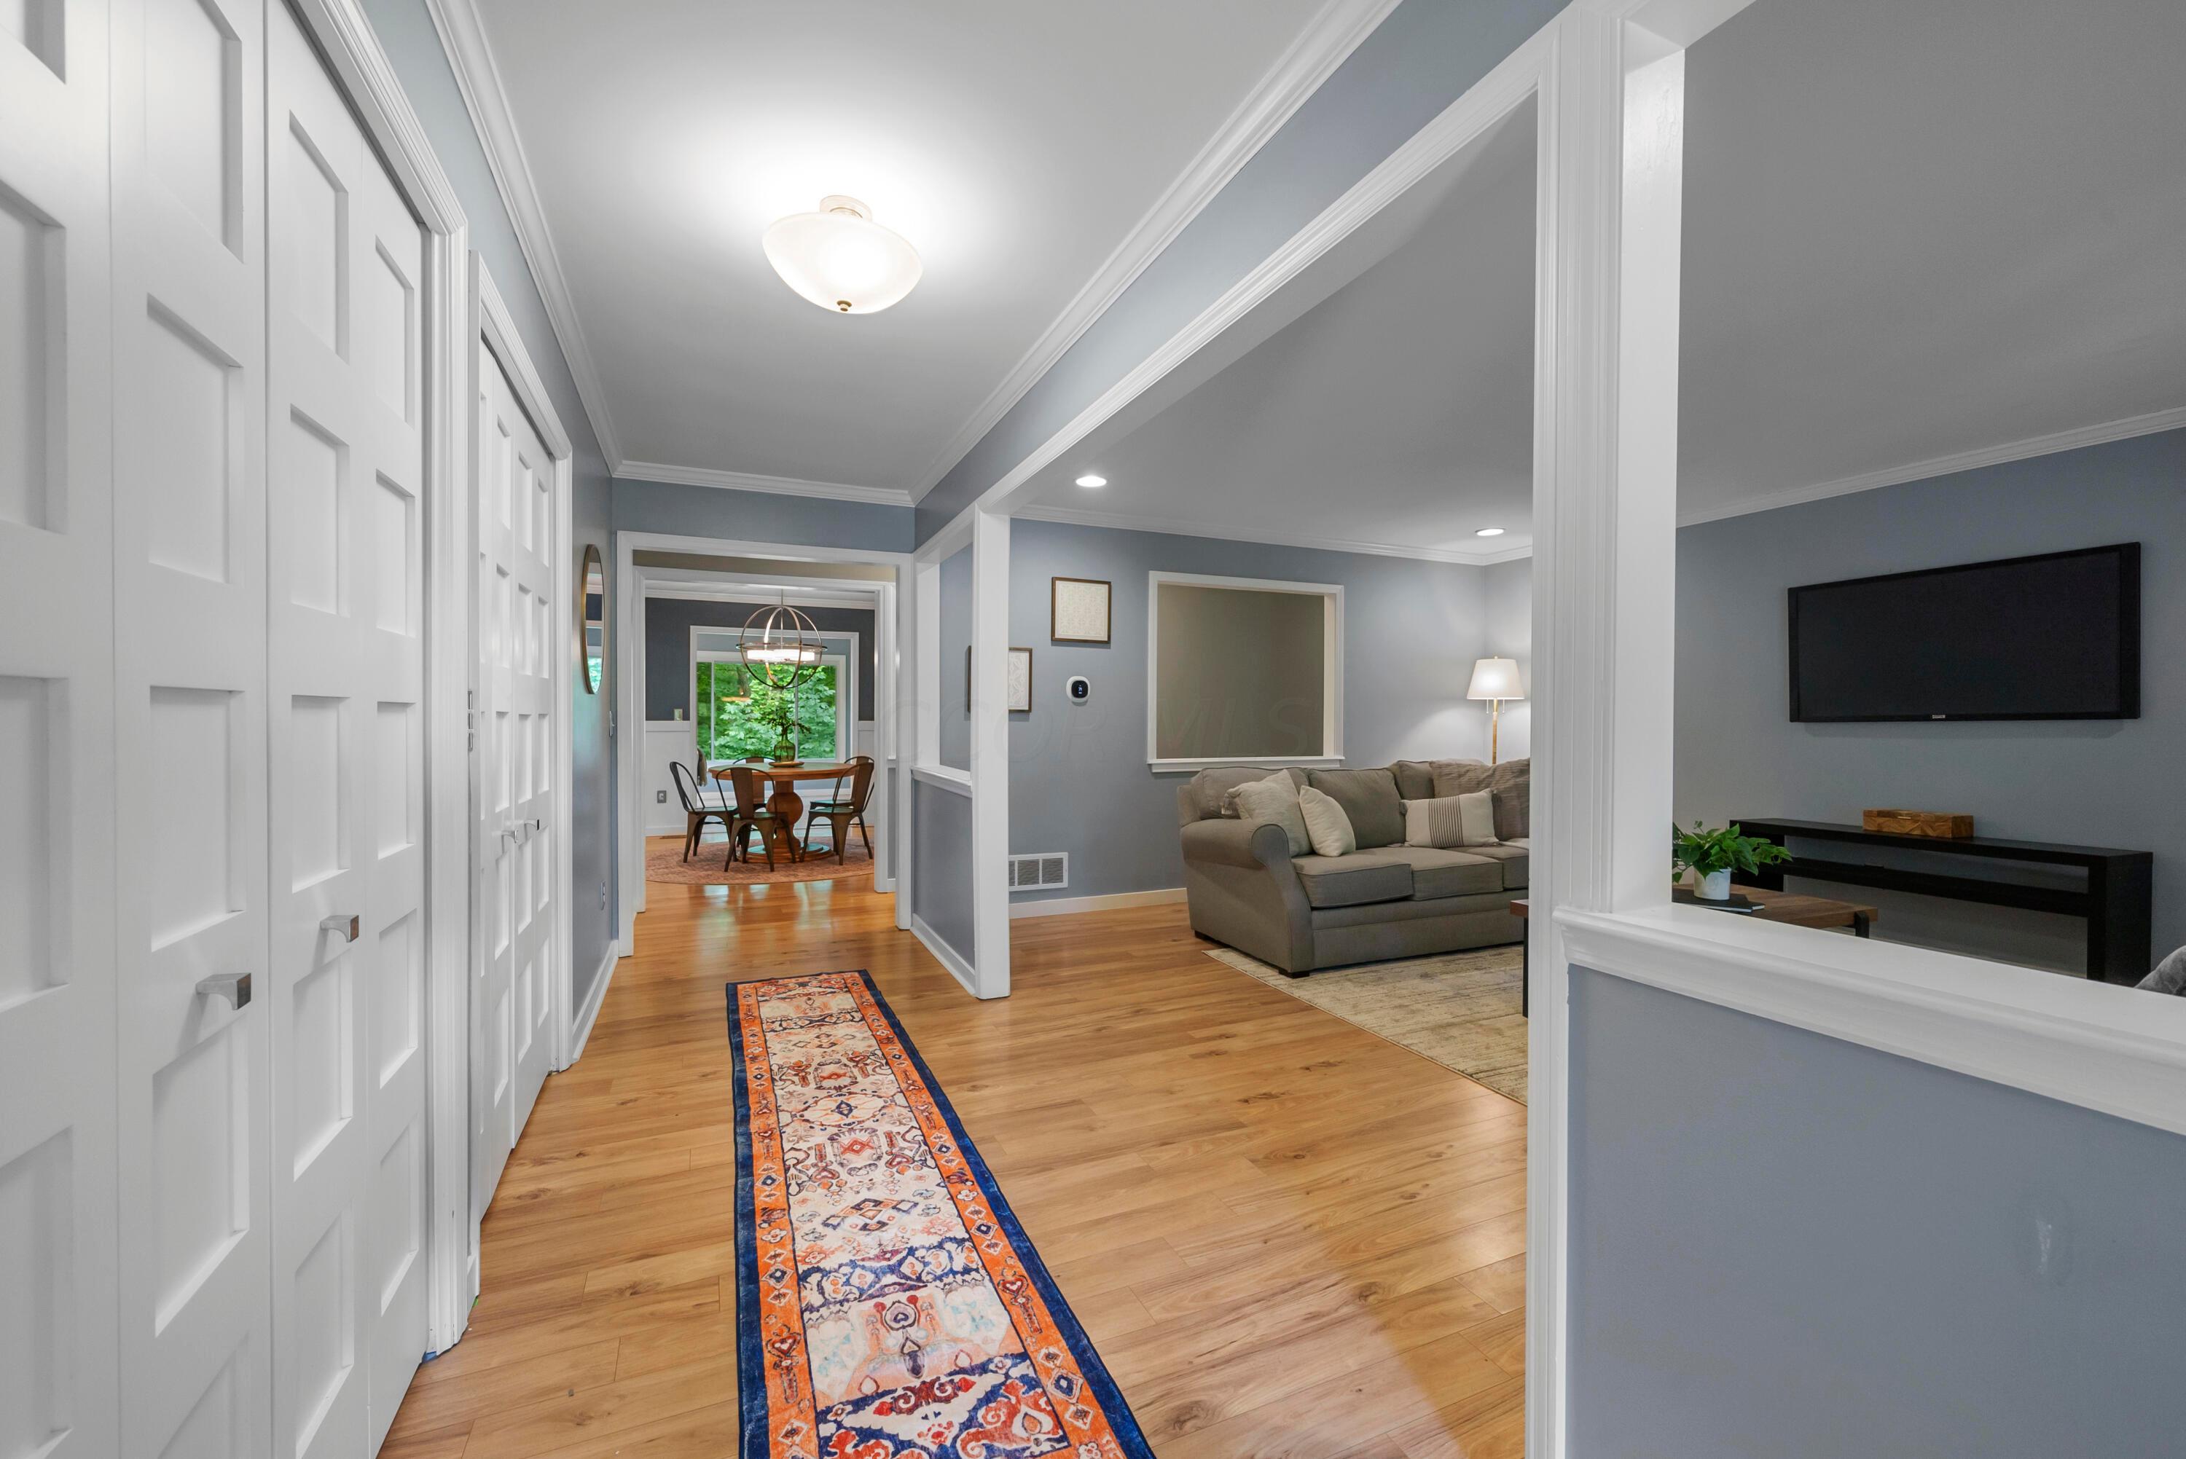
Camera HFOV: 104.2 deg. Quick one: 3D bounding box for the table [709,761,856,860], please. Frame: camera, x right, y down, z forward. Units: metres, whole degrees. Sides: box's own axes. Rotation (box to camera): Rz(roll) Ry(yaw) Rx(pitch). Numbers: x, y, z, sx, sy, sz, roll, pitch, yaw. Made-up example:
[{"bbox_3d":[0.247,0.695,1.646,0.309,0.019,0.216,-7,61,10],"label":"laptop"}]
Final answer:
[{"bbox_3d":[-2.651,0.715,7.367,1.220,0.767,1.220,0,1,-24],"label":"table"}]

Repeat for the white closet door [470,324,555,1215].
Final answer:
[{"bbox_3d":[-1.559,0.107,2.287,0.050,2.005,1.100,0,0,-24],"label":"white closet door"}]

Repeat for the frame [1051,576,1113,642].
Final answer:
[{"bbox_3d":[-0.058,-0.726,5.197,0.395,0.385,0.025,0,0,-24],"label":"frame"}]

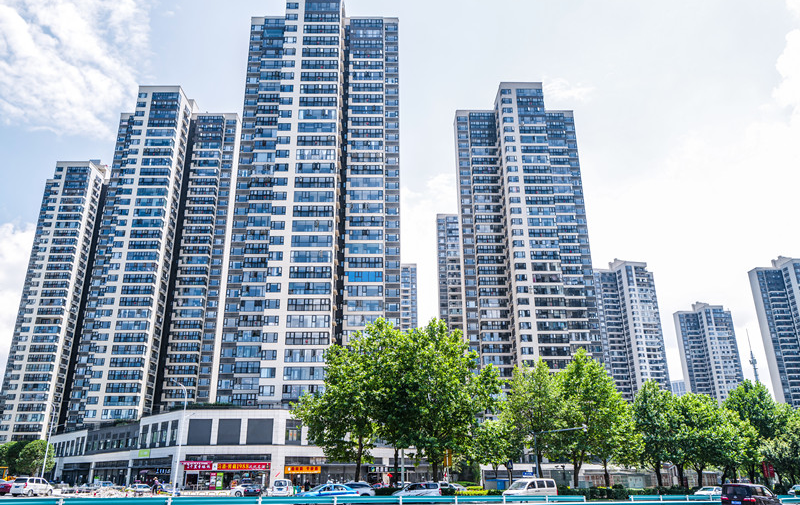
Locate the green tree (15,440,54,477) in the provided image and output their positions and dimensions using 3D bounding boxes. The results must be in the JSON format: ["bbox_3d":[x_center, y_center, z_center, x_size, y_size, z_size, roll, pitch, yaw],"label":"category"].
[{"bbox_3d":[-44.040,25.793,74.825,5.000,6.110,5.000,0,-21,0],"label":"green tree"}]

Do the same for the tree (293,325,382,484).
[{"bbox_3d":[-5.920,14.720,58.608,8.910,16.267,8.500,0,-21,0],"label":"tree"}]

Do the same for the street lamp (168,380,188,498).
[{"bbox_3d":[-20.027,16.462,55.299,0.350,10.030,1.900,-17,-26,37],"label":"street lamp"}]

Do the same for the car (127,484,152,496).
[{"bbox_3d":[-32.800,29.985,78.576,1.800,1.470,4.500,15,-26,-35],"label":"car"}]

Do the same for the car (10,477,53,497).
[{"bbox_3d":[-35.323,22.560,60.011,1.720,1.730,4.400,-1,-21,2],"label":"car"}]

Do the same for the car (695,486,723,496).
[{"bbox_3d":[32.078,24.504,63.325,4.600,1.470,1.800,7,-22,-19],"label":"car"}]

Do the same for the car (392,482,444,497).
[{"bbox_3d":[1.609,20.915,54.096,4.500,1.760,1.750,16,-26,-36],"label":"car"}]

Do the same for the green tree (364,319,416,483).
[{"bbox_3d":[-0.895,12.983,53.031,6.200,15.119,6.200,0,-21,0],"label":"green tree"}]

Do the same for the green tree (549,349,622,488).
[{"bbox_3d":[20.015,18.117,67.807,8.000,15.446,8.000,0,-21,0],"label":"green tree"}]

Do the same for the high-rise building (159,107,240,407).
[{"bbox_3d":[-53.470,7.591,170.549,13.500,97.653,13.000,0,-21,0],"label":"high-rise building"}]

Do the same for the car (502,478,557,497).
[{"bbox_3d":[9.756,17.899,46.661,4.350,1.820,1.680,16,-26,-37],"label":"car"}]

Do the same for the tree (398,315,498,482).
[{"bbox_3d":[4.262,13.604,55.746,8.800,15.801,8.800,0,-21,0],"label":"tree"}]

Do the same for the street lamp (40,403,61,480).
[{"bbox_3d":[-44.301,24.756,78.385,0.400,11.479,2.200,-19,-28,40],"label":"street lamp"}]

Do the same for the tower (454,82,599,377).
[{"bbox_3d":[32.644,5.911,160.653,33.000,103.800,21.000,0,-21,0],"label":"tower"}]

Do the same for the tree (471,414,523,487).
[{"bbox_3d":[11.277,23.613,72.316,6.074,9.078,6.000,0,-21,0],"label":"tree"}]

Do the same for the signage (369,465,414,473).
[{"bbox_3d":[-1.178,31.963,91.631,6.800,0.950,0.300,0,-21,0],"label":"signage"}]

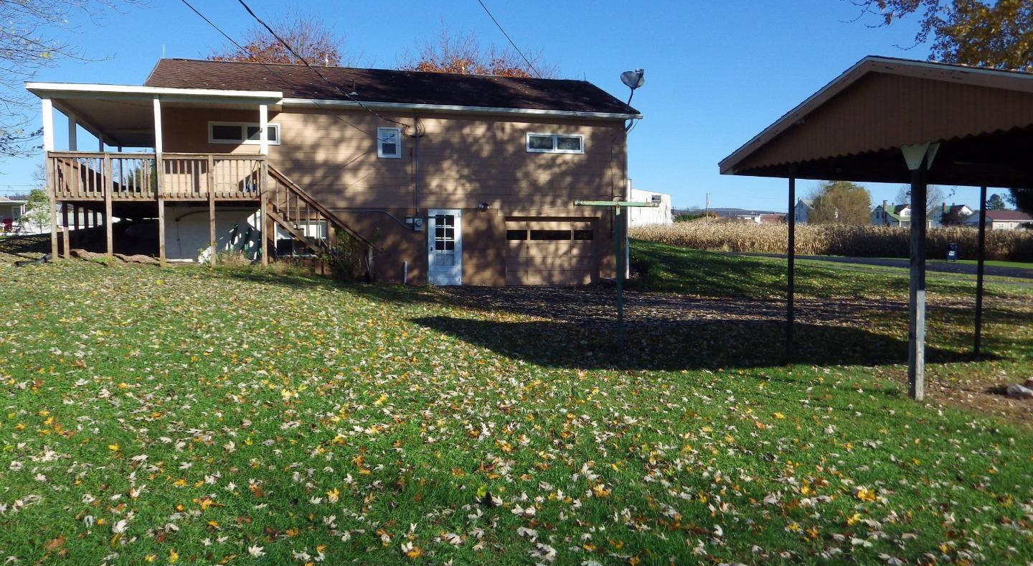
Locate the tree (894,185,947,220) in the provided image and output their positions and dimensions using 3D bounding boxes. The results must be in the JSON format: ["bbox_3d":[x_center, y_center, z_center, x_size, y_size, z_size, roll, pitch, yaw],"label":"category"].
[{"bbox_3d":[95.247,-17.889,190.000,12.000,14.273,12.000,-1,3,0],"label":"tree"}]

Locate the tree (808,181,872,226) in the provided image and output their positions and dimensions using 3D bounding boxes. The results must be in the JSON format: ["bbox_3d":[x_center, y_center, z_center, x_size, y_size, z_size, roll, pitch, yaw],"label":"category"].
[{"bbox_3d":[60.171,-13.597,150.000,11.500,10.817,11.000,-1,3,0],"label":"tree"}]

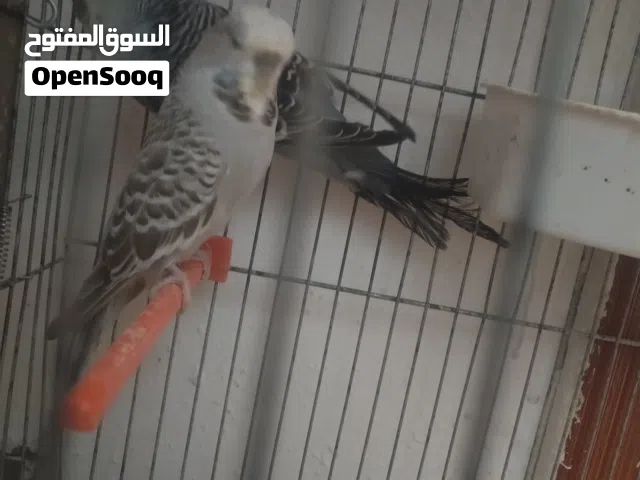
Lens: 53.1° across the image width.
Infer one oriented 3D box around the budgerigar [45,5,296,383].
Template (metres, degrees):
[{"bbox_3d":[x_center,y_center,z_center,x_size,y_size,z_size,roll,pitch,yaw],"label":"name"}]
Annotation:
[{"bbox_3d":[-0.063,-0.013,0.257,0.084,0.165,0.055,12,7,12],"label":"budgerigar"}]

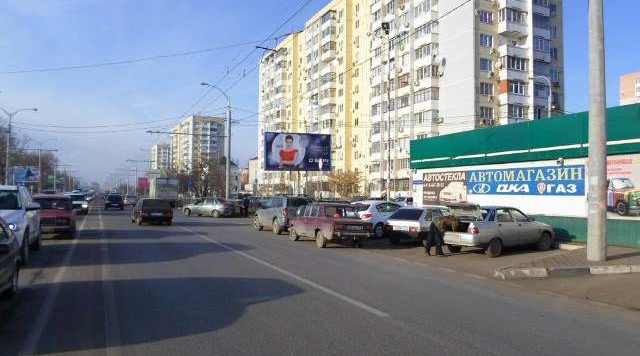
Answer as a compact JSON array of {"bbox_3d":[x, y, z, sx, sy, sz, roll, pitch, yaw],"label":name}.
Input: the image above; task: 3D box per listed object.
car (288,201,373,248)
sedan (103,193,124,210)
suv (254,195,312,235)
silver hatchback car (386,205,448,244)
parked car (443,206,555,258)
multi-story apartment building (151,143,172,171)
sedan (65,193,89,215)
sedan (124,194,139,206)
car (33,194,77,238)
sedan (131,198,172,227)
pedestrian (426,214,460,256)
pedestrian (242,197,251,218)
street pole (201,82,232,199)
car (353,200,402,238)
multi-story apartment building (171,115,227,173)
[{"bbox_3d":[0.260,1.660,16.500,1.620,1.450,4.100,1,-2,-24],"label":"car"},{"bbox_3d":[-19.600,2.270,43.900,1.730,1.490,4.300,1,-2,-26],"label":"sedan"},{"bbox_3d":[-1.612,1.630,21.157,1.740,1.700,4.200,1,-2,-26],"label":"suv"},{"bbox_3d":[4.069,1.681,16.989,1.650,1.410,4.030,-1,-3,43],"label":"silver hatchback car"},{"bbox_3d":[5.616,1.598,14.494,4.260,1.430,1.680,2,-2,-32],"label":"parked car"},{"bbox_3d":[-117.000,-5.500,348.000,14.500,35.300,27.000,1,-2,-28],"label":"multi-story apartment building"},{"bbox_3d":[-18.922,2.100,35.927,1.680,1.480,4.150,1,-2,-25],"label":"sedan"},{"bbox_3d":[-25.298,2.955,61.897,1.700,1.460,4.300,1,-2,-25],"label":"sedan"},{"bbox_3d":[-9.500,1.340,16.450,1.620,1.440,4.100,1,-2,-26],"label":"car"},{"bbox_3d":[-9.370,1.863,25.649,1.650,1.410,4.030,2,-2,-28],"label":"sedan"},{"bbox_3d":[3.618,1.652,13.540,0.950,1.220,0.550,2,-2,-28],"label":"pedestrian"},{"bbox_3d":[-5.650,2.200,35.400,0.380,1.670,0.500,1,-2,-30],"label":"pedestrian"},{"bbox_3d":[-10.270,-3.000,45.500,2.850,12.200,0.420,1,-2,-25],"label":"street pole"},{"bbox_3d":[2.684,1.740,20.197,1.770,1.490,4.280,-1,-3,39],"label":"car"},{"bbox_3d":[-62.700,-8.950,232.000,14.500,35.300,54.000,1,-2,-28],"label":"multi-story apartment building"}]

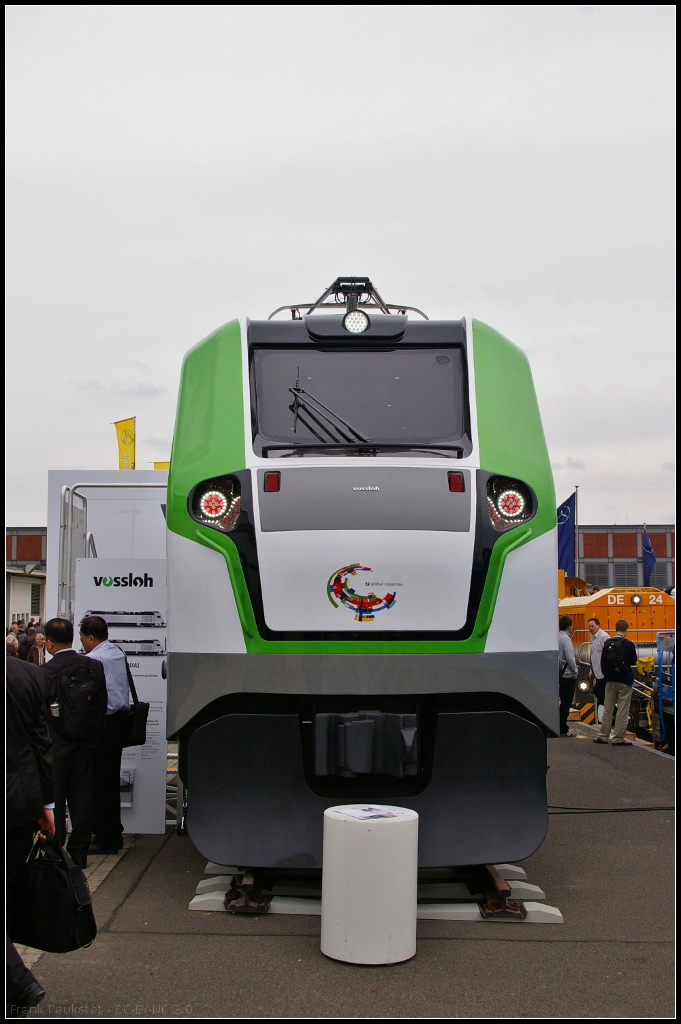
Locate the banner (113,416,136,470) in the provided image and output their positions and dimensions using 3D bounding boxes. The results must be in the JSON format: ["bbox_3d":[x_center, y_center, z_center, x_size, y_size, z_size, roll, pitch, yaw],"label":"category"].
[{"bbox_3d":[-9.006,-2.386,46.000,1.100,3.200,0.250,-3,-6,30],"label":"banner"}]

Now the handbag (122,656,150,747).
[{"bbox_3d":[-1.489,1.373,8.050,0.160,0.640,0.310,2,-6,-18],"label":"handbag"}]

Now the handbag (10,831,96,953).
[{"bbox_3d":[-1.282,1.690,4.950,0.370,0.480,0.180,-4,-7,38],"label":"handbag"}]

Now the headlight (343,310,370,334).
[{"bbox_3d":[0.119,-1.411,8.250,0.205,0.180,0.120,0,-6,-1],"label":"headlight"}]

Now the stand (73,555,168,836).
[{"bbox_3d":[-1.756,1.463,8.922,0.726,2.190,0.060,0,-5,-2],"label":"stand"}]

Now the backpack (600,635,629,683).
[{"bbox_3d":[3.856,2.062,15.600,0.330,0.580,0.220,-3,-6,23],"label":"backpack"}]

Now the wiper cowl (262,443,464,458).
[{"bbox_3d":[0.158,-0.422,7.600,1.390,0.120,0.200,0,-5,-2],"label":"wiper cowl"}]

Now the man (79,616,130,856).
[{"bbox_3d":[-1.757,1.640,8.210,0.320,1.708,0.470,-4,-7,39],"label":"man"}]

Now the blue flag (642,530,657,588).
[{"bbox_3d":[16.169,2.381,58.000,0.800,3.100,0.350,-1,-6,11],"label":"blue flag"}]

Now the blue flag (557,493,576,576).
[{"bbox_3d":[9.657,1.234,48.000,1.150,4.100,0.300,-1,-6,15],"label":"blue flag"}]

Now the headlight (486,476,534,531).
[{"bbox_3d":[1.150,-0.058,7.500,0.330,0.370,0.200,1,-6,-7],"label":"headlight"}]

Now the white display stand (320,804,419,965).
[{"bbox_3d":[0.153,1.945,5.825,0.496,0.706,0.496,1,-5,0],"label":"white display stand"}]

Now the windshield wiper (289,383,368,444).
[{"bbox_3d":[-0.082,-0.689,7.600,0.540,0.480,0.100,1,-25,-2],"label":"windshield wiper"}]

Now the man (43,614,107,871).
[{"bbox_3d":[-1.850,1.590,7.680,0.450,1.700,0.330,2,-6,-20],"label":"man"}]

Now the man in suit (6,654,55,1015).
[{"bbox_3d":[-1.567,1.307,4.983,0.700,1.760,0.550,-4,-7,39],"label":"man in suit"}]

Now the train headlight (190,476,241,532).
[{"bbox_3d":[-0.846,-0.051,7.500,0.330,0.370,0.200,-1,-6,7],"label":"train headlight"}]

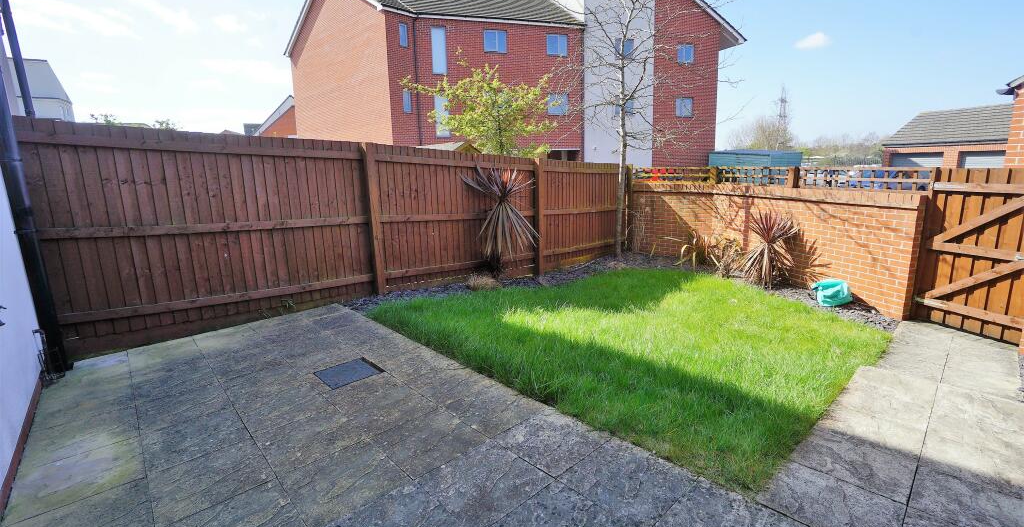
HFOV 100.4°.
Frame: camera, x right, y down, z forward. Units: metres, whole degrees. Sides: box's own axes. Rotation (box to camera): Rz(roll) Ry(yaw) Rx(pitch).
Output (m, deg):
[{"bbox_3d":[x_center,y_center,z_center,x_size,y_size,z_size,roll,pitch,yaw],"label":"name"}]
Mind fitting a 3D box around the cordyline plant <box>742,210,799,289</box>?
[{"bbox_3d":[3.655,-0.200,6.030,0.740,1.080,0.740,5,13,31],"label":"cordyline plant"}]

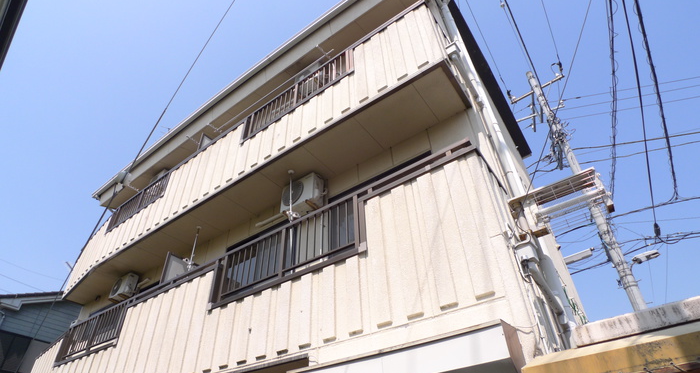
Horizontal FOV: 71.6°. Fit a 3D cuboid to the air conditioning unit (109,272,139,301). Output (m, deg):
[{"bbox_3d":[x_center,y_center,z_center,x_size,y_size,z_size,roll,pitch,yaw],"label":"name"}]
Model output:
[{"bbox_3d":[-4.331,1.926,9.300,0.580,0.470,0.270,-27,-48,25],"label":"air conditioning unit"}]

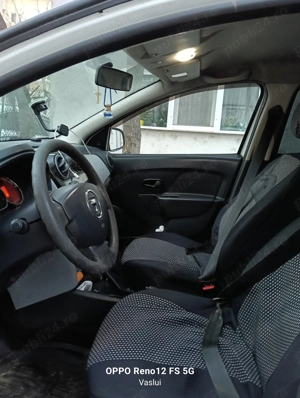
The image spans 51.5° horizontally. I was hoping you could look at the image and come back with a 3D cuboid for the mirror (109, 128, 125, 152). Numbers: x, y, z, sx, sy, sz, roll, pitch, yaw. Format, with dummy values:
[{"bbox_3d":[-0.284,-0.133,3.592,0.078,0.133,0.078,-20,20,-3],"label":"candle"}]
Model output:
[{"bbox_3d":[-0.238,-0.388,2.060,0.100,0.162,0.200,8,10,24],"label":"mirror"}]

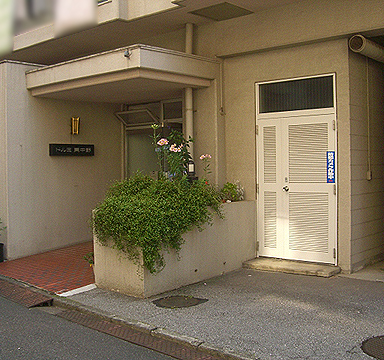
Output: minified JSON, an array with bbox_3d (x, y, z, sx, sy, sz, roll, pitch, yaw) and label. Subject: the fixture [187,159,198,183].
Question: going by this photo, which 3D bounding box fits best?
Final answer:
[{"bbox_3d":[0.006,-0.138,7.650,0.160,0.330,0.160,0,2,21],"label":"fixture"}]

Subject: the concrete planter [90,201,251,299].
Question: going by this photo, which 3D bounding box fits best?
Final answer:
[{"bbox_3d":[-0.144,0.809,7.061,0.910,0.925,2.460,0,2,37],"label":"concrete planter"}]

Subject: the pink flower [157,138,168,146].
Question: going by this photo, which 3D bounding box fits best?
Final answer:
[{"bbox_3d":[-0.381,-0.490,6.880,0.155,0.100,0.130,-1,1,0],"label":"pink flower"}]

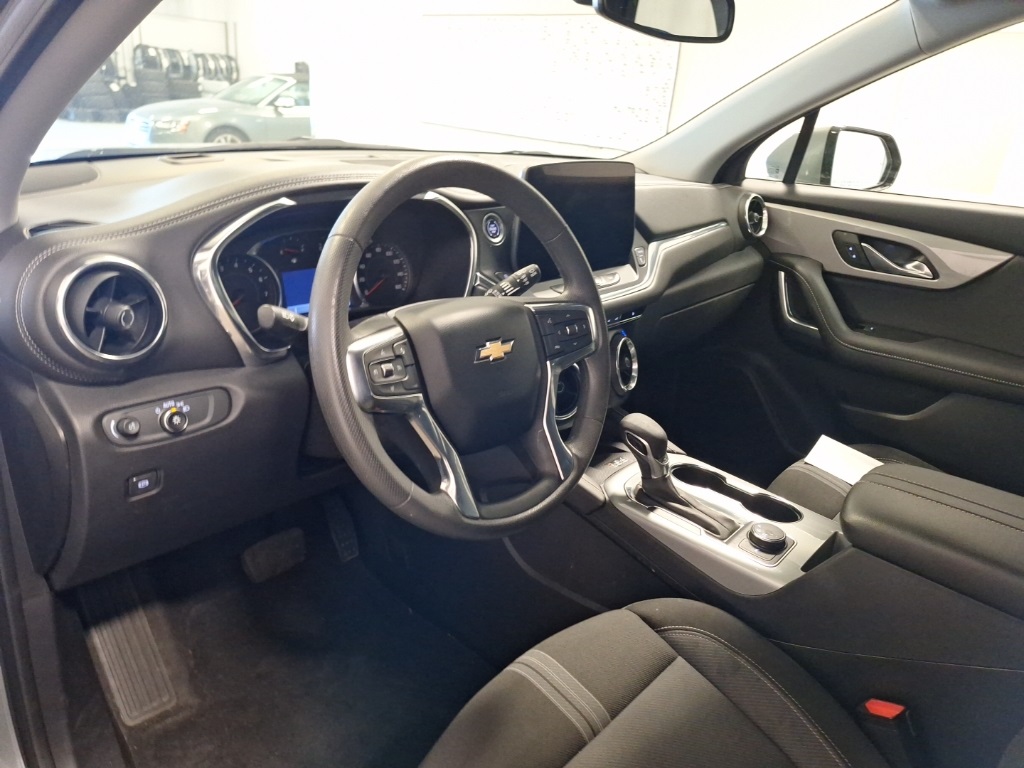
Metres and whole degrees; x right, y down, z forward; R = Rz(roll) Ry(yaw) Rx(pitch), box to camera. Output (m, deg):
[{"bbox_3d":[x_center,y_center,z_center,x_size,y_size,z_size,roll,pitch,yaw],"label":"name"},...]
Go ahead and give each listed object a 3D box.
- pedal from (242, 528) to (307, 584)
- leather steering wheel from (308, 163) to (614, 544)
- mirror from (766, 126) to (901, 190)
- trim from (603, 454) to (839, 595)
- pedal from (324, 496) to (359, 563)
[{"bbox_3d":[-0.422,0.305,1.210,0.100,0.060,0.030,-16,-9,-41],"label":"pedal"},{"bbox_3d":[-0.045,-0.035,0.700,0.375,0.375,0.105,-16,8,-43],"label":"leather steering wheel"},{"bbox_3d":[0.801,-0.554,1.690,0.240,0.175,0.150,-8,25,-27],"label":"mirror"},{"bbox_3d":[0.295,0.191,1.000,0.190,0.055,0.310,-16,29,-41],"label":"trim"},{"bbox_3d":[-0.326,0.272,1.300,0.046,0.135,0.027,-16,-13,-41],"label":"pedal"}]

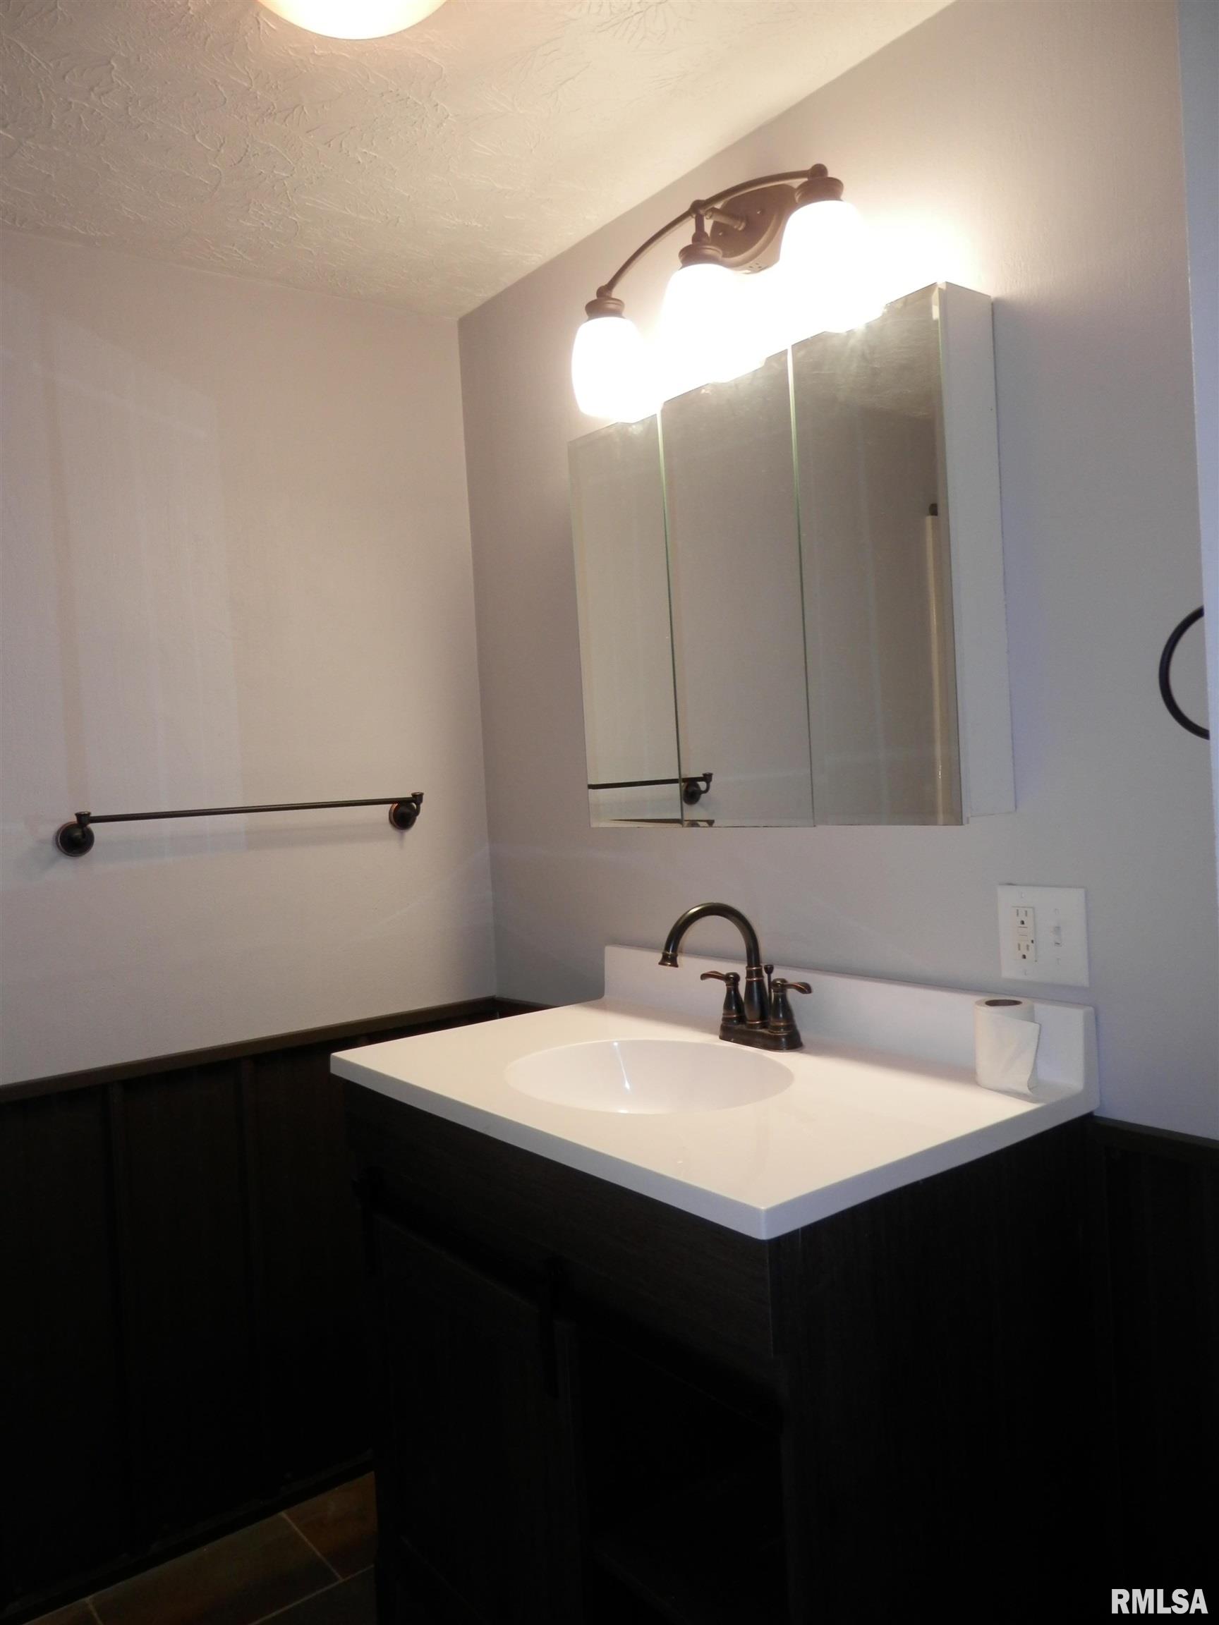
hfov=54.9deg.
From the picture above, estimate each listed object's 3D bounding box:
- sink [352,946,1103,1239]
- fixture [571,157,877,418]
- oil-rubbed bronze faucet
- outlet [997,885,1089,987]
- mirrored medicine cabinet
[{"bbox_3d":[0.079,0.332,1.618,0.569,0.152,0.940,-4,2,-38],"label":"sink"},{"bbox_3d":[0.165,-0.757,1.707,0.195,0.245,0.572,-4,2,-38],"label":"fixture"},{"bbox_3d":[0.154,0.237,1.680,0.212,0.217,0.230,-4,2,-38],"label":"oil-rubbed bronze faucet"},{"bbox_3d":[0.540,0.152,1.462,0.009,0.119,0.120,-4,2,-38],"label":"outlet"},{"bbox_3d":[0.224,-0.310,1.743,0.111,0.653,0.753,-4,2,-38],"label":"mirrored medicine cabinet"}]

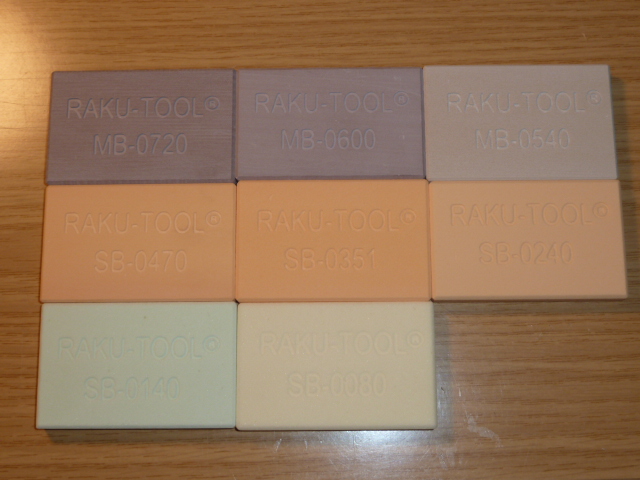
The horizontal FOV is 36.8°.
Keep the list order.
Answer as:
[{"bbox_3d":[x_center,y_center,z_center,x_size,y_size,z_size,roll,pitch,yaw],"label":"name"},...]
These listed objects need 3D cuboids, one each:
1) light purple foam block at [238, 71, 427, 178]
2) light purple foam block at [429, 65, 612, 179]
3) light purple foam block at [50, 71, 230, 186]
[{"bbox_3d":[0.005,-0.050,0.421,0.081,0.010,0.051,0,78,1],"label":"light purple foam block"},{"bbox_3d":[0.086,-0.050,0.420,0.081,0.010,0.051,0,78,1],"label":"light purple foam block"},{"bbox_3d":[-0.077,-0.048,0.422,0.081,0.010,0.051,0,78,1],"label":"light purple foam block"}]

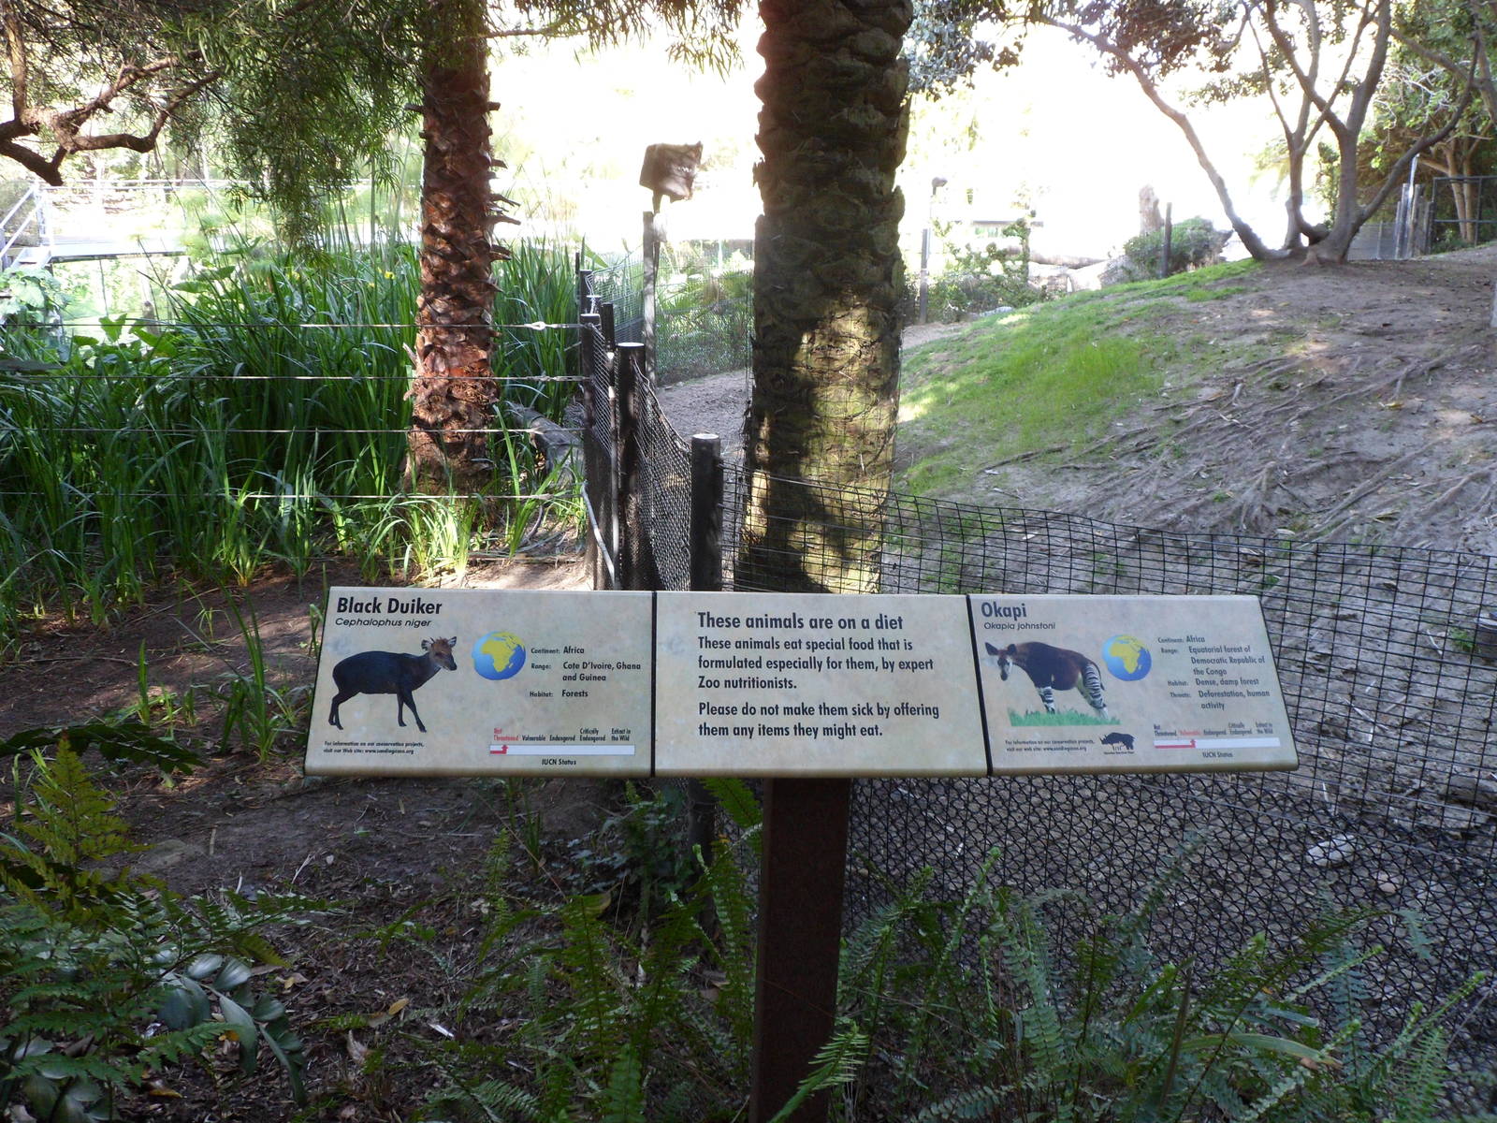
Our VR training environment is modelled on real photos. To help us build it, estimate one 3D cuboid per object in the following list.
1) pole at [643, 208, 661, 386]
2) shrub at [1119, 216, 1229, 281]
[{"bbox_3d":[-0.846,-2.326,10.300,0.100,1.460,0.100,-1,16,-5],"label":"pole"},{"bbox_3d":[8.032,-5.872,22.000,1.950,1.180,1.600,6,16,19],"label":"shrub"}]

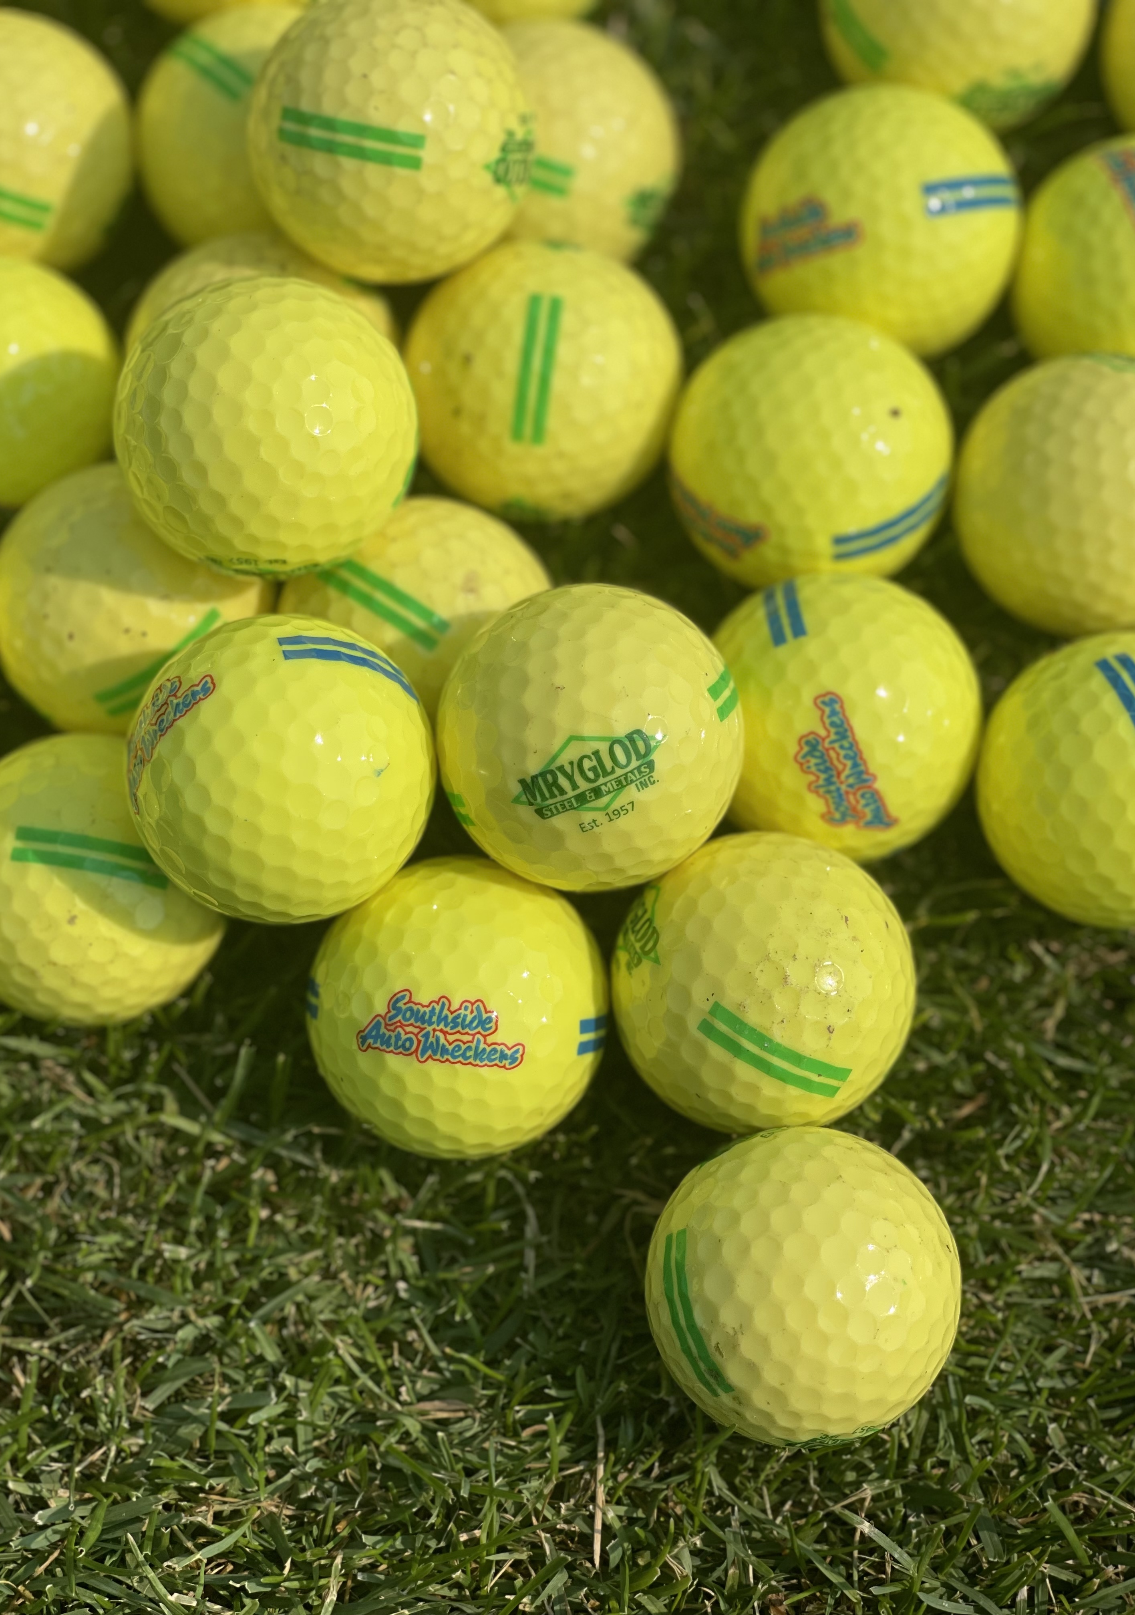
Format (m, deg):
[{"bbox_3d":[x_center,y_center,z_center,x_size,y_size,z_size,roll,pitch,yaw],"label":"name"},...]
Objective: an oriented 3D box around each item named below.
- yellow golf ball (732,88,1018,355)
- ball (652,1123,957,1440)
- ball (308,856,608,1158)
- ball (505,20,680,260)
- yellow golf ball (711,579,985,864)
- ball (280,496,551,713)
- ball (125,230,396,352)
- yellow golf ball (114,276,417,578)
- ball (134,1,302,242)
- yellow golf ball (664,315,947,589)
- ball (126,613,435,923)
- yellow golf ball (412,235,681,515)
[{"bbox_3d":[0.048,-0.090,0.459,0.043,0.043,0.043,0,70,3],"label":"yellow golf ball"},{"bbox_3d":[0.032,0.065,0.404,0.043,0.043,0.043,0,69,4],"label":"ball"},{"bbox_3d":[-0.015,0.028,0.424,0.043,0.043,0.043,-1,68,4],"label":"ball"},{"bbox_3d":[-0.004,-0.104,0.477,0.043,0.043,0.043,-1,68,4],"label":"ball"},{"bbox_3d":[0.039,-0.013,0.436,0.043,0.043,0.043,0,69,4],"label":"yellow golf ball"},{"bbox_3d":[-0.022,-0.025,0.447,0.043,0.043,0.043,-1,68,4],"label":"ball"},{"bbox_3d":[-0.047,-0.067,0.462,0.043,0.043,0.043,-1,68,4],"label":"ball"},{"bbox_3d":[-0.043,-0.054,0.421,0.043,0.043,0.043,-1,68,4],"label":"yellow golf ball"},{"bbox_3d":[-0.047,-0.106,0.472,0.043,0.043,0.043,-1,69,3],"label":"ball"},{"bbox_3d":[0.037,-0.053,0.450,0.043,0.043,0.043,0,70,3],"label":"yellow golf ball"},{"bbox_3d":[-0.040,-0.005,0.412,0.043,0.043,0.043,-1,69,3],"label":"ball"},{"bbox_3d":[-0.004,-0.065,0.456,0.043,0.043,0.043,0,69,4],"label":"yellow golf ball"}]

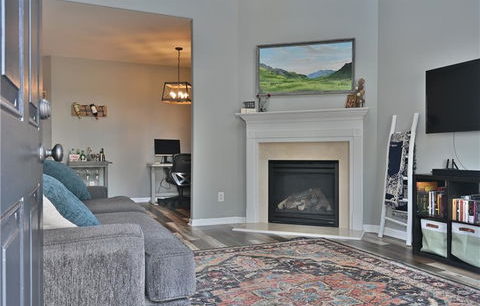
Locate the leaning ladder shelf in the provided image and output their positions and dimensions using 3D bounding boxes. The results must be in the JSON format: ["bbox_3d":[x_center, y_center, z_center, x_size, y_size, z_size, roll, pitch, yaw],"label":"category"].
[{"bbox_3d":[1.810,0.275,4.195,0.200,1.410,0.450,0,0,-26],"label":"leaning ladder shelf"}]

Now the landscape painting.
[{"bbox_3d":[0.823,-1.092,4.820,1.274,0.673,0.040,0,0,21],"label":"landscape painting"}]

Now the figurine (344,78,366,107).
[{"bbox_3d":[1.398,-0.714,4.520,0.230,0.370,0.140,0,0,12],"label":"figurine"}]

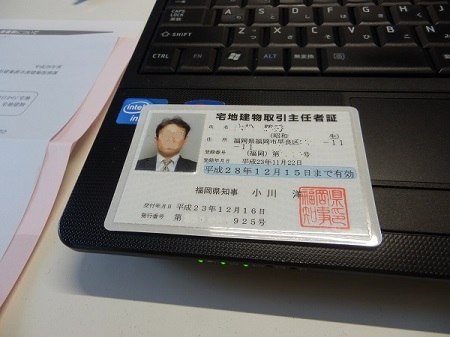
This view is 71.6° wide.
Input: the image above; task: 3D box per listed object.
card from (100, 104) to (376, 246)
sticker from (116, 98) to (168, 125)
[{"bbox_3d":[0.006,-0.002,0.120,0.093,0.001,0.060,2,57,7],"label":"card"},{"bbox_3d":[-0.036,-0.025,0.137,0.021,0.001,0.016,3,56,8],"label":"sticker"}]

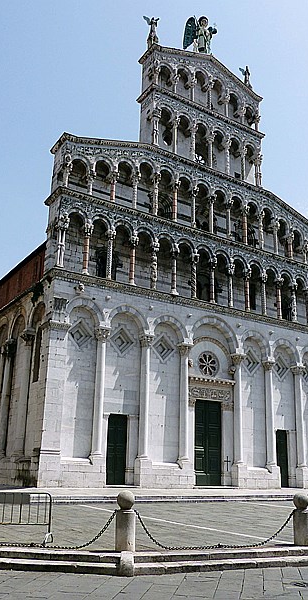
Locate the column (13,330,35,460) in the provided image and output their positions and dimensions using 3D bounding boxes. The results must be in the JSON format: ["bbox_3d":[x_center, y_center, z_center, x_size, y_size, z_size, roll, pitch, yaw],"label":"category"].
[{"bbox_3d":[-7.398,5.149,29.697,0.640,7.312,0.640,12,-21,-30],"label":"column"}]

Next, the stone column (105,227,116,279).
[{"bbox_3d":[-2.630,-2.732,31.541,0.410,3.390,0.410,12,-21,-30],"label":"stone column"}]

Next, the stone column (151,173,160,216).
[{"bbox_3d":[0.206,-8.268,40.565,0.460,3.900,0.460,13,-22,-30],"label":"stone column"}]

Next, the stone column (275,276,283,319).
[{"bbox_3d":[10.167,-0.150,42.135,0.470,3.813,0.470,13,-21,-31],"label":"stone column"}]

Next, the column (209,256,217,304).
[{"bbox_3d":[4.419,-1.477,38.622,0.470,3.814,0.470,13,-21,-31],"label":"column"}]

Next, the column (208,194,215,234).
[{"bbox_3d":[4.534,-6.666,40.395,0.450,3.449,0.450,13,-22,-30],"label":"column"}]

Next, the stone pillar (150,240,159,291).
[{"bbox_3d":[0.141,-2.571,38.681,0.460,4.100,0.460,13,-22,-30],"label":"stone pillar"}]

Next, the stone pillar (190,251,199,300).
[{"bbox_3d":[3.013,-1.887,37.872,0.450,3.705,0.450,13,-22,-30],"label":"stone pillar"}]

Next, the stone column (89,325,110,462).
[{"bbox_3d":[-3.478,5.856,33.742,0.820,8.500,0.780,13,-22,-30],"label":"stone column"}]

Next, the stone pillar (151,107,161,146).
[{"bbox_3d":[0.285,-14.200,42.534,0.550,3.800,0.550,13,-22,-30],"label":"stone pillar"}]

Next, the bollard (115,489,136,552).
[{"bbox_3d":[-0.510,4.127,9.761,0.350,1.050,0.350,1,-18,0],"label":"bollard"}]

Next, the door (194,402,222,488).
[{"bbox_3d":[3.323,8.837,32.239,2.100,5.102,0.150,12,-21,-30],"label":"door"}]

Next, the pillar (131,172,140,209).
[{"bbox_3d":[-1.188,-7.072,33.813,0.390,2.615,0.390,12,-21,-30],"label":"pillar"}]

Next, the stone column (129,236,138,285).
[{"bbox_3d":[-1.368,-2.709,35.256,0.450,3.732,0.450,13,-22,-30],"label":"stone column"}]

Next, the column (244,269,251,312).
[{"bbox_3d":[6.660,-0.642,37.076,0.400,3.349,0.400,1,-18,0],"label":"column"}]

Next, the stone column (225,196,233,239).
[{"bbox_3d":[5.993,-6.528,41.275,0.460,3.837,0.460,13,-21,-31],"label":"stone column"}]

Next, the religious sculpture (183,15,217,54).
[{"bbox_3d":[4.580,-25.131,49.849,3.000,5.000,1.600,13,-22,-30],"label":"religious sculpture"}]

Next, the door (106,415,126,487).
[{"bbox_3d":[-2.163,9.088,31.528,1.344,4.036,0.150,13,-22,-30],"label":"door"}]

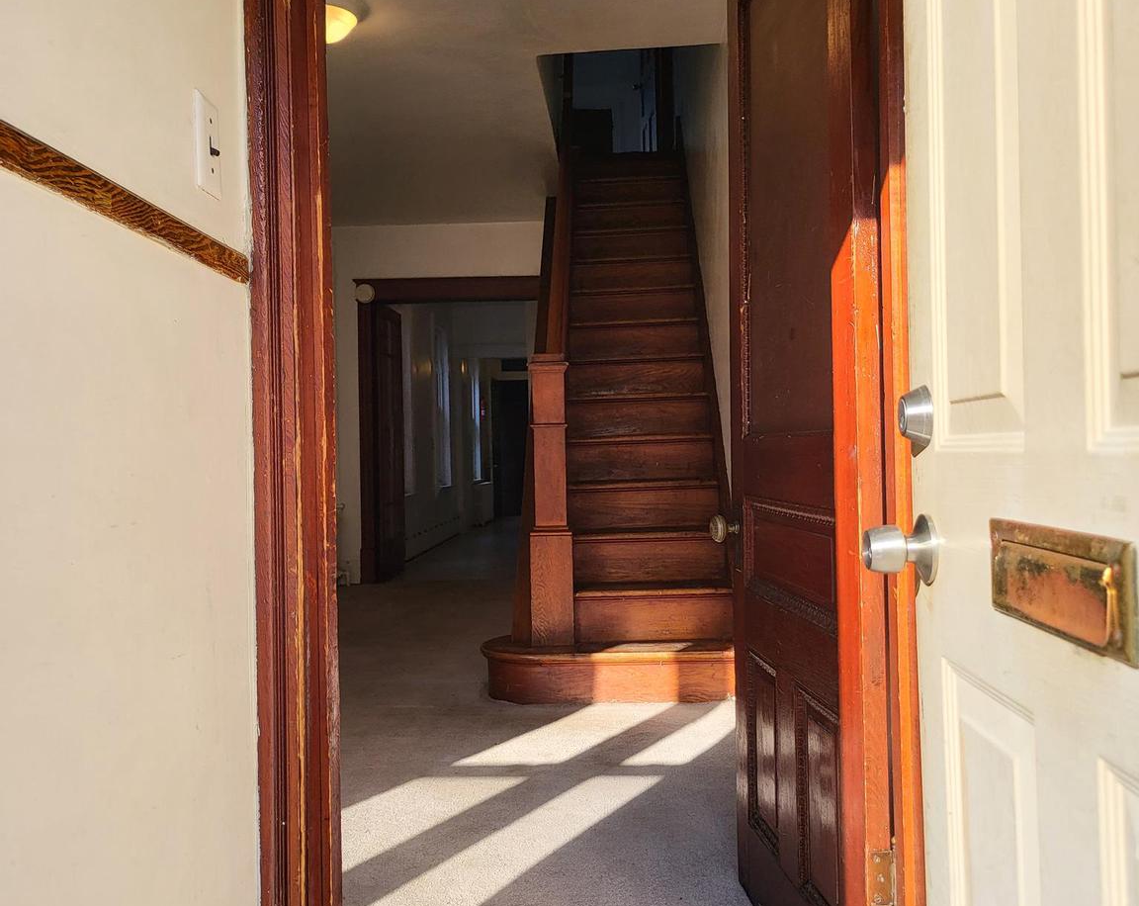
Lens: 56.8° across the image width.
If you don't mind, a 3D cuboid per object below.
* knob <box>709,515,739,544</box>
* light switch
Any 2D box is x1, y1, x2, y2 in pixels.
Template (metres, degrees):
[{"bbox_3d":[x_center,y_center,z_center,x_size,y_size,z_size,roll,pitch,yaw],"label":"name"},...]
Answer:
[{"bbox_3d":[0.339,0.167,2.308,0.066,0.061,0.061,-1,-1,-4],"label":"knob"},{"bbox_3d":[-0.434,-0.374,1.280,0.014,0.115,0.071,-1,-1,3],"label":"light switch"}]

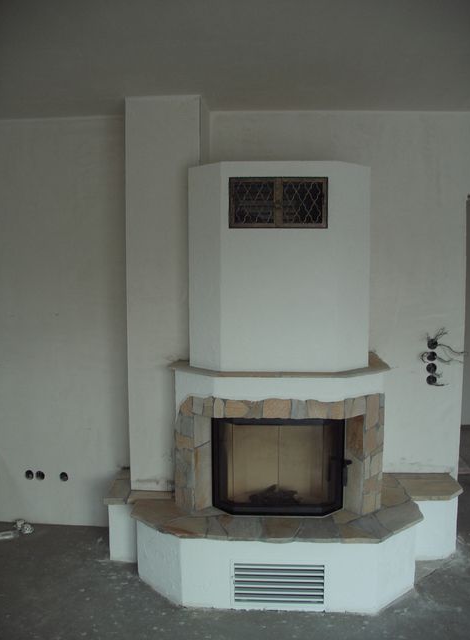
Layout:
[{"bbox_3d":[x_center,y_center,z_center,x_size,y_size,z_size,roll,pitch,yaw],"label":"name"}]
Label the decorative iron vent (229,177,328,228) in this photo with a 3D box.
[{"bbox_3d":[0.203,-0.546,2.841,0.470,0.245,0.030,0,4,4],"label":"decorative iron vent"}]

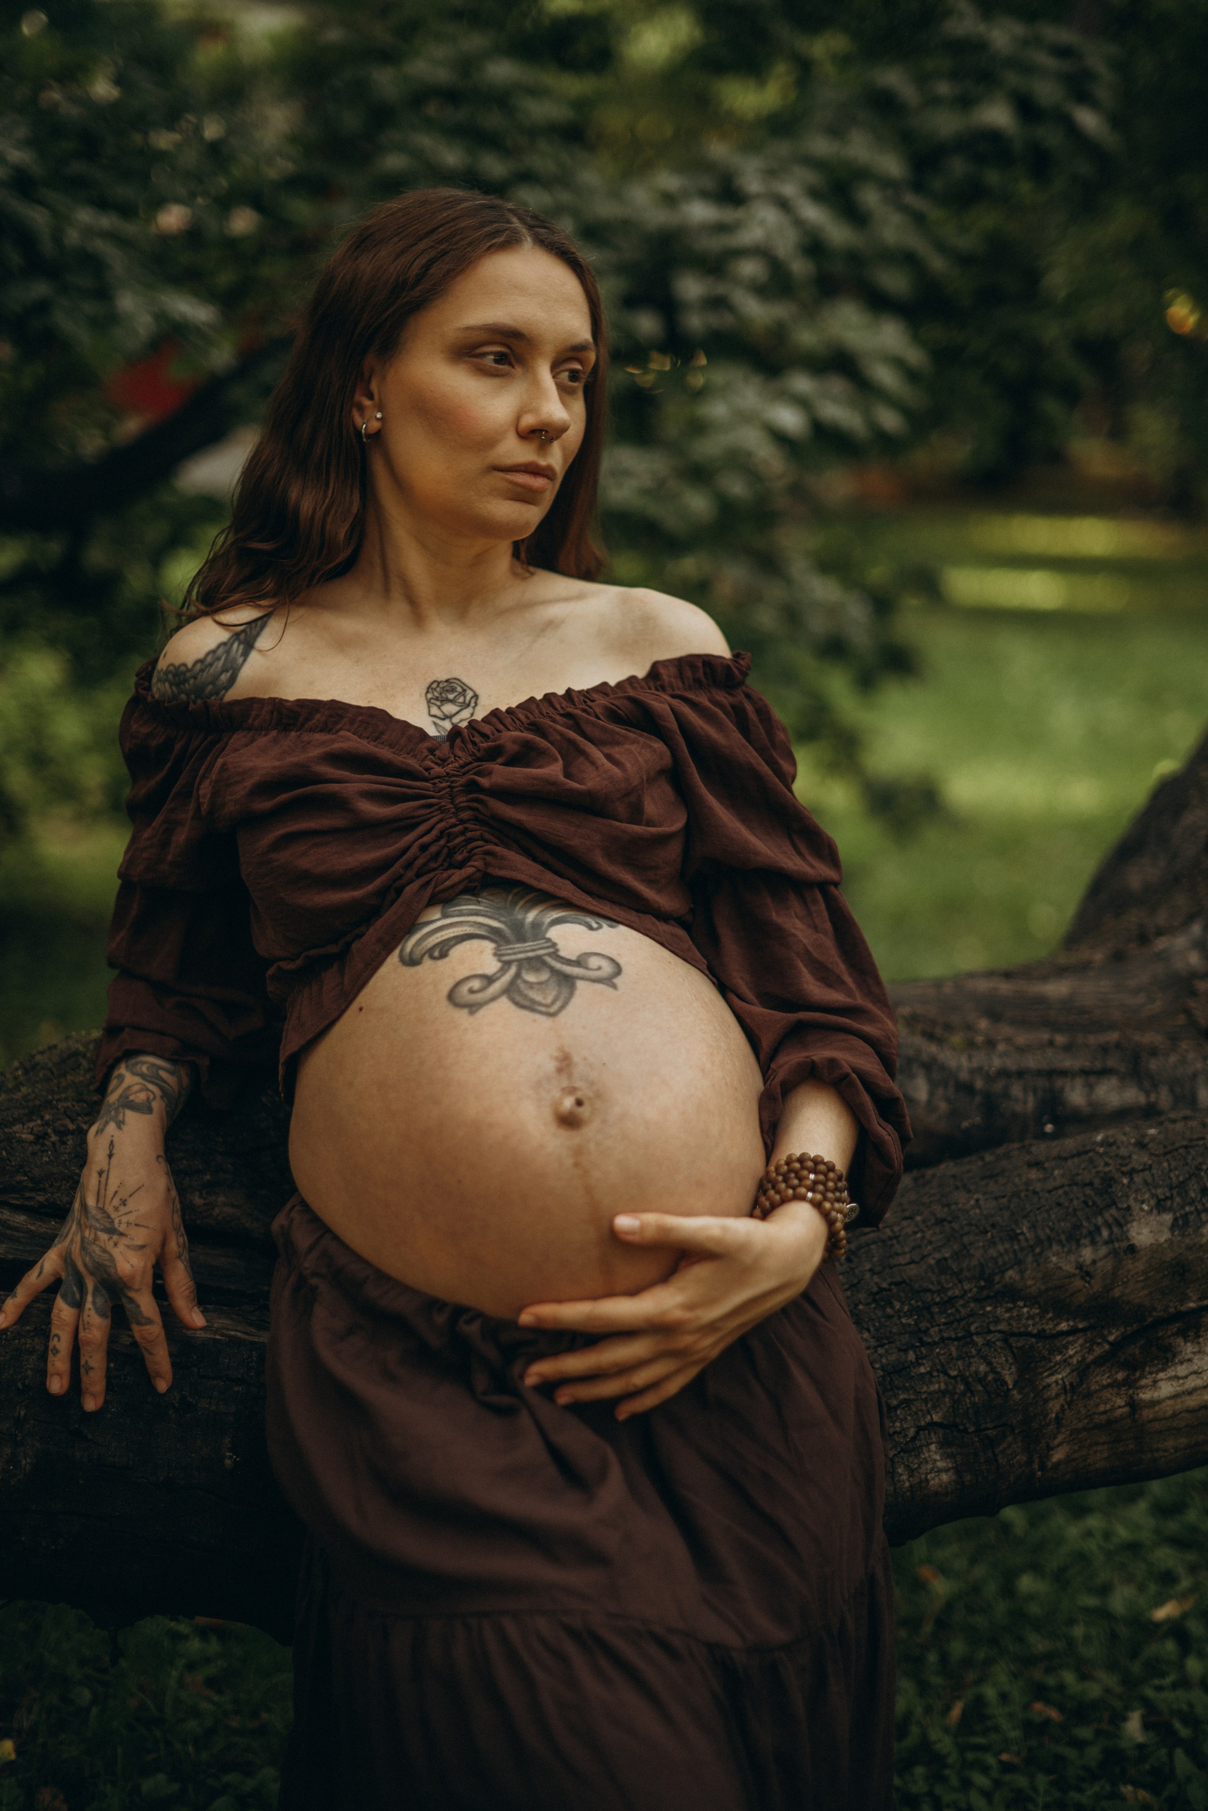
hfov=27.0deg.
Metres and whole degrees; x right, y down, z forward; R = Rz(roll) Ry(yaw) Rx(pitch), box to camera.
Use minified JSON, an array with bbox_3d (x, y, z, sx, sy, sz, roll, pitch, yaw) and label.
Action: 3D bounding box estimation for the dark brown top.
[{"bbox_3d":[-0.070,0.022,1.700,0.540,0.370,0.290,-4,-3,-3],"label":"dark brown top"}]

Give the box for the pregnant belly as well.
[{"bbox_3d":[-0.049,0.123,1.600,0.300,0.280,0.200,-8,-3,-10],"label":"pregnant belly"}]

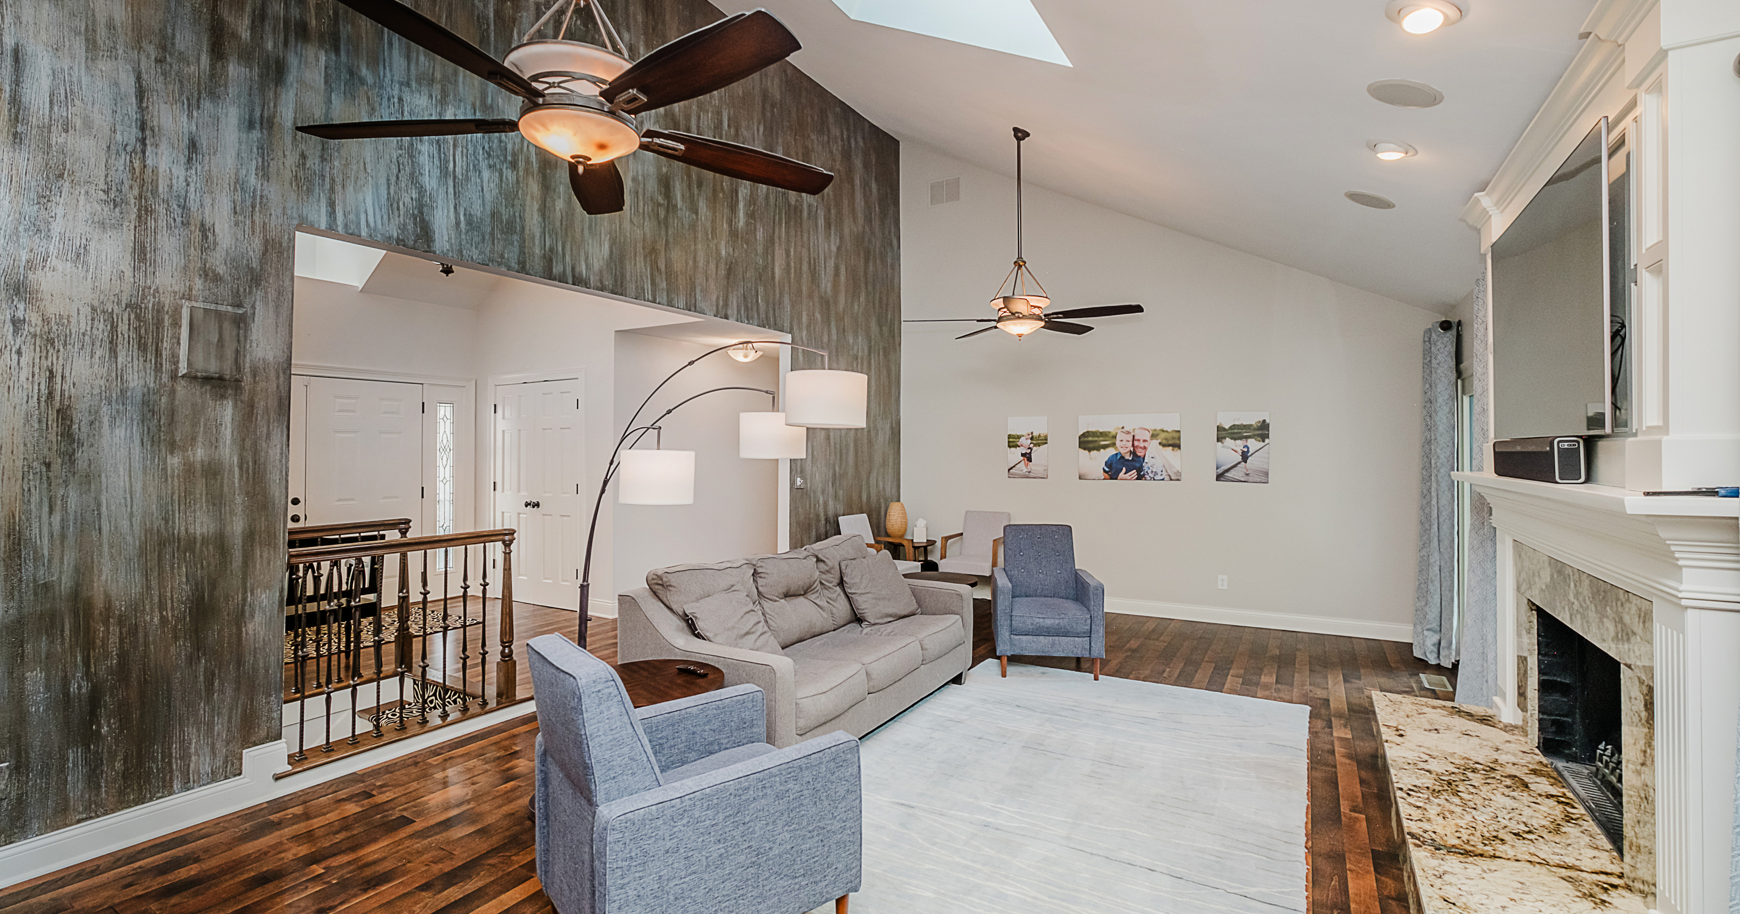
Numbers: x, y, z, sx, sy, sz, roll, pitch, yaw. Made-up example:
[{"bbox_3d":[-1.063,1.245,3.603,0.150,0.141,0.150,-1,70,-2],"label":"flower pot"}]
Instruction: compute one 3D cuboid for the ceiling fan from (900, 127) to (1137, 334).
[{"bbox_3d":[1.109,-1.636,5.348,1.700,1.550,1.680,0,0,32],"label":"ceiling fan"}]

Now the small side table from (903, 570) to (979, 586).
[{"bbox_3d":[0.486,1.177,5.266,0.610,0.556,0.610,0,0,32],"label":"small side table"}]

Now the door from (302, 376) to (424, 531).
[{"bbox_3d":[-4.441,0.335,6.425,0.050,2.030,0.915,0,0,32],"label":"door"}]

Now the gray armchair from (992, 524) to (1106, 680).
[{"bbox_3d":[1.207,0.970,5.039,0.670,0.939,0.800,0,0,7],"label":"gray armchair"}]

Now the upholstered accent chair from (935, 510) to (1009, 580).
[{"bbox_3d":[1.021,1.002,6.849,0.600,0.880,0.760,0,0,31],"label":"upholstered accent chair"}]

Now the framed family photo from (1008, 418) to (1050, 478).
[{"bbox_3d":[1.540,-0.086,7.089,0.408,0.604,0.035,0,0,31],"label":"framed family photo"}]

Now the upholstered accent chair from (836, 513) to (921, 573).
[{"bbox_3d":[0.066,1.012,6.597,0.690,0.890,0.620,0,0,32],"label":"upholstered accent chair"}]

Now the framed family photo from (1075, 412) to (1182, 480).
[{"bbox_3d":[2.349,-0.088,6.598,0.895,0.604,0.035,0,0,31],"label":"framed family photo"}]

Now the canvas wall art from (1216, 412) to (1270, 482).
[{"bbox_3d":[3.153,-0.083,6.143,0.400,0.605,0.030,0,0,32],"label":"canvas wall art"}]

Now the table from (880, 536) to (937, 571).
[{"bbox_3d":[0.428,1.157,7.251,0.500,0.594,0.500,0,0,32],"label":"table"}]

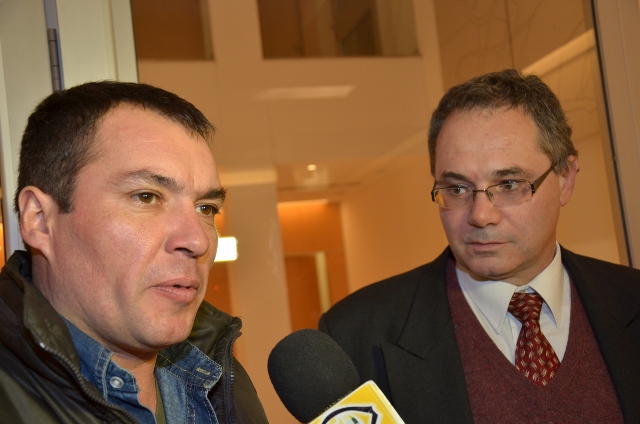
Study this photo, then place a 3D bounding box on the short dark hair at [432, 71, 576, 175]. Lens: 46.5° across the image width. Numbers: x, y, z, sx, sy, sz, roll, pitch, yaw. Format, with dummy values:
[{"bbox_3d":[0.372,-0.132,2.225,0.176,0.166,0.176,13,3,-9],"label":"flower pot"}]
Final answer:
[{"bbox_3d":[0.225,-0.086,0.930,0.170,0.165,0.192,-5,9,30],"label":"short dark hair"}]

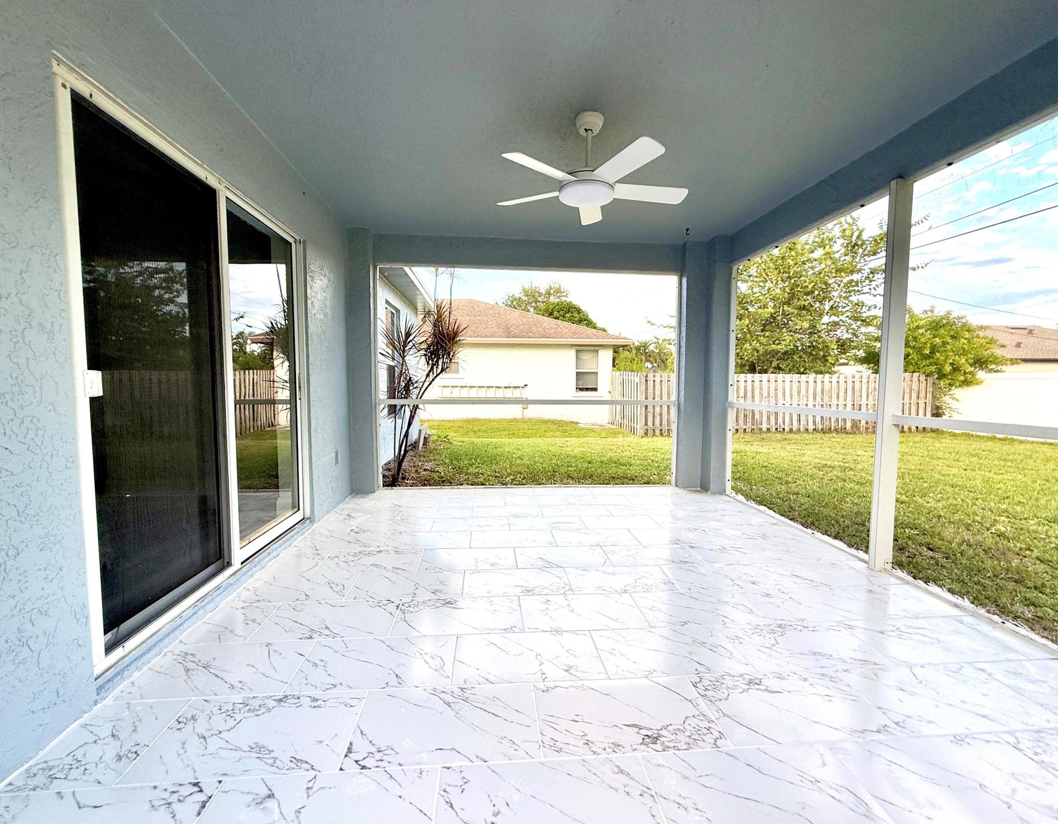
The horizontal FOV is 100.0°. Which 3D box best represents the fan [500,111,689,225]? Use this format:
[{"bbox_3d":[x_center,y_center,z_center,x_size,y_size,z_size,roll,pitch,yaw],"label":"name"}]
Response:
[{"bbox_3d":[0.324,-1.377,2.432,1.093,0.440,1.093,0,4,-5],"label":"fan"}]

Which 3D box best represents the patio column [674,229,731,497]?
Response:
[{"bbox_3d":[1.790,-0.461,4.591,0.457,2.542,0.457,0,4,-5],"label":"patio column"}]

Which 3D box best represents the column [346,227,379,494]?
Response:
[{"bbox_3d":[-1.603,-0.478,4.389,0.229,2.542,0.279,0,4,-5],"label":"column"}]

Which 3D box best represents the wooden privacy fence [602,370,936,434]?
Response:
[{"bbox_3d":[7.842,-0.300,14.484,9.900,1.900,2.400,0,4,-7],"label":"wooden privacy fence"}]

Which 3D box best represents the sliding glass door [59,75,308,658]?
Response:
[{"bbox_3d":[-1.549,-0.166,2.349,0.100,2.009,1.868,0,4,-5],"label":"sliding glass door"}]

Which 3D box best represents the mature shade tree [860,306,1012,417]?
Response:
[{"bbox_3d":[14.498,-1.583,15.918,4.100,4.240,4.100,4,5,42],"label":"mature shade tree"}]

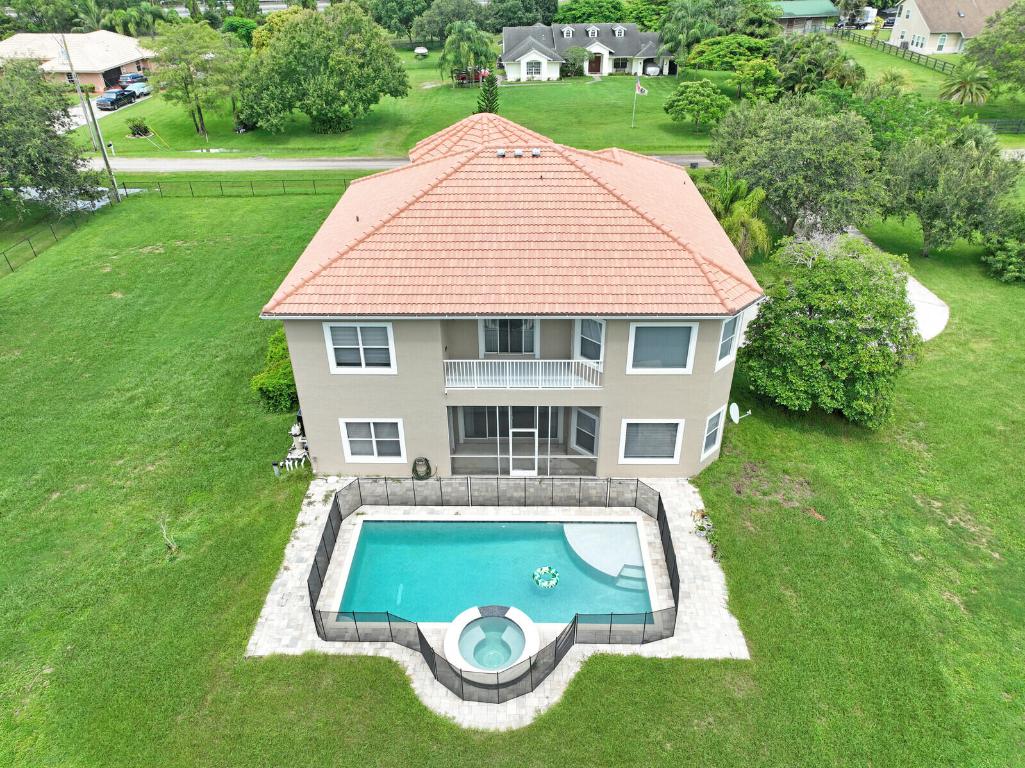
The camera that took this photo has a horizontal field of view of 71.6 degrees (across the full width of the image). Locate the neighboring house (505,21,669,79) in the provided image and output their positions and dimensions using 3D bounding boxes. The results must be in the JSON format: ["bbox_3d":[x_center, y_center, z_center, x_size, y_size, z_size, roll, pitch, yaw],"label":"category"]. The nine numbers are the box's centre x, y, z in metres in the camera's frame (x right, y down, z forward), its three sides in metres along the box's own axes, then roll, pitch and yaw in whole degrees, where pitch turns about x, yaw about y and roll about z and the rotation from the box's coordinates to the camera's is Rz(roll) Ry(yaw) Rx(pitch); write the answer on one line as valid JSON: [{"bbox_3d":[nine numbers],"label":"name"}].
[{"bbox_3d":[11.238,-49.439,104.835,25.716,6.300,16.500,0,32,0],"label":"neighboring house"}]

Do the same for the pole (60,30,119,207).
[{"bbox_3d":[-29.390,-18.295,50.023,0.320,11.200,0.320,0,32,0],"label":"pole"}]

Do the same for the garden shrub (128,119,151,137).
[{"bbox_3d":[-37.645,-25.898,71.652,2.000,1.700,2.000,0,32,2],"label":"garden shrub"}]

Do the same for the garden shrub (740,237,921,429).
[{"bbox_3d":[12.230,-2.244,27.690,6.300,6.600,6.300,0,32,2],"label":"garden shrub"}]

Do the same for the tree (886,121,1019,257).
[{"bbox_3d":[25.549,-10.865,41.394,7.600,7.400,7.400,0,32,0],"label":"tree"}]

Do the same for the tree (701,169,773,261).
[{"bbox_3d":[12.409,-9.284,40.035,4.200,5.500,4.200,0,32,2],"label":"tree"}]

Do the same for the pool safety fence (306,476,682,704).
[{"bbox_3d":[-0.500,5.540,20.616,10.200,1.220,7.400,0,32,2],"label":"pool safety fence"}]

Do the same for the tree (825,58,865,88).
[{"bbox_3d":[37.253,-34.211,80.077,4.000,4.800,4.000,0,32,2],"label":"tree"}]

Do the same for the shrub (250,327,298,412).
[{"bbox_3d":[-9.302,-0.582,30.436,2.600,1.650,4.200,0,32,0],"label":"shrub"}]

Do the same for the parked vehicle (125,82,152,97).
[{"bbox_3d":[-47.593,-37.791,90.803,1.850,1.550,4.600,2,32,3],"label":"parked vehicle"}]

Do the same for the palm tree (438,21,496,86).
[{"bbox_3d":[-6.219,-43.521,93.825,7.500,7.900,7.200,0,32,0],"label":"palm tree"}]

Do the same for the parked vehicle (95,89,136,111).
[{"bbox_3d":[-46.998,-33.781,83.997,1.950,1.850,5.500,2,32,4],"label":"parked vehicle"}]

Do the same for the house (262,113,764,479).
[{"bbox_3d":[0.338,-5.380,29.639,16.600,10.200,17.000,0,32,2],"label":"house"}]

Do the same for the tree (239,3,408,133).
[{"bbox_3d":[-19.581,-32.889,73.184,17.200,11.600,15.000,0,32,0],"label":"tree"}]

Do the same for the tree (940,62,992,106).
[{"bbox_3d":[46.652,-30.451,73.408,4.600,5.200,4.600,0,32,2],"label":"tree"}]

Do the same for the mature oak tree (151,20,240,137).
[{"bbox_3d":[-31.000,-29.517,69.304,8.800,10.100,8.600,0,32,0],"label":"mature oak tree"}]

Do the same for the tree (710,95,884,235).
[{"bbox_3d":[17.008,-12.896,43.065,10.000,8.300,10.000,0,32,2],"label":"tree"}]

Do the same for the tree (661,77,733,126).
[{"bbox_3d":[18.000,-26.994,68.902,6.800,4.900,6.800,0,32,2],"label":"tree"}]

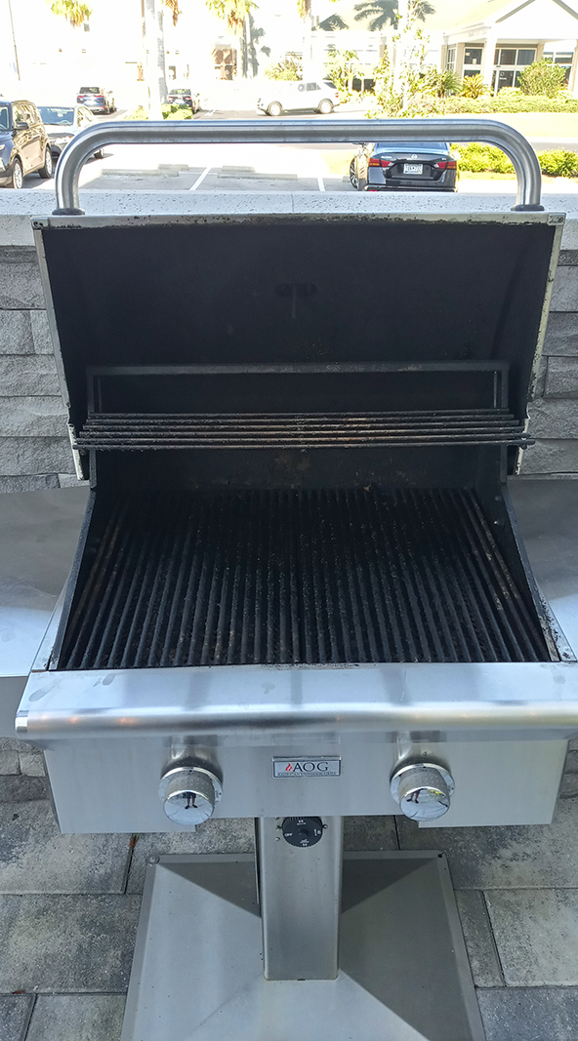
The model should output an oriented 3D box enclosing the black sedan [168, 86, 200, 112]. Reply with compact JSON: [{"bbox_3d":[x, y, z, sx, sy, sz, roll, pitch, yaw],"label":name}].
[{"bbox_3d":[-7.133,-28.401,57.000,1.830,1.450,4.750,0,28,0],"label":"black sedan"}]

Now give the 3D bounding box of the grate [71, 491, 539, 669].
[{"bbox_3d":[0.017,0.067,1.225,0.590,0.020,0.470,0,28,-1],"label":"grate"}]

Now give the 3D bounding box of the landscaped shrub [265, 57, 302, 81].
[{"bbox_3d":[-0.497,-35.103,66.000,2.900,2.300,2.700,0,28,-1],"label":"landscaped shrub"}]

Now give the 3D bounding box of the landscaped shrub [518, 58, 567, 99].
[{"bbox_3d":[18.643,-32.437,62.000,3.400,2.800,3.000,0,28,-1],"label":"landscaped shrub"}]

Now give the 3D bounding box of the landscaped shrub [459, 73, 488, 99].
[{"bbox_3d":[13.175,-30.904,60.000,2.100,1.900,2.100,0,28,-1],"label":"landscaped shrub"}]

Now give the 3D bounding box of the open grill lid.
[{"bbox_3d":[0.014,-0.266,1.208,0.640,0.370,0.230,0,32,-1],"label":"open grill lid"}]

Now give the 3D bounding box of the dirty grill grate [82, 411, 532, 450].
[{"bbox_3d":[0.019,-0.126,1.147,0.600,0.018,0.135,0,28,-1],"label":"dirty grill grate"}]

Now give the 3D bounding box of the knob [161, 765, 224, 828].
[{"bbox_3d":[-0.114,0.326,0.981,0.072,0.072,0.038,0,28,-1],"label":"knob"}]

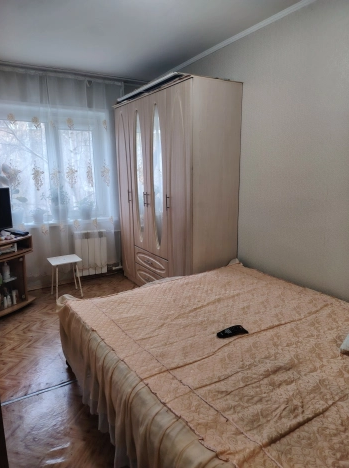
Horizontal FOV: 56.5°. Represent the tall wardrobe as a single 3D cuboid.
[{"bbox_3d":[-0.039,-0.364,3.540,0.524,2.106,1.597,-8,14,-31],"label":"tall wardrobe"}]

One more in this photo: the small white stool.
[{"bbox_3d":[-1.216,0.491,3.660,0.310,0.428,0.295,-8,14,-31],"label":"small white stool"}]

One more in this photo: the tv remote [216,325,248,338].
[{"bbox_3d":[0.320,0.549,1.809,0.168,0.021,0.062,-6,13,-23],"label":"tv remote"}]

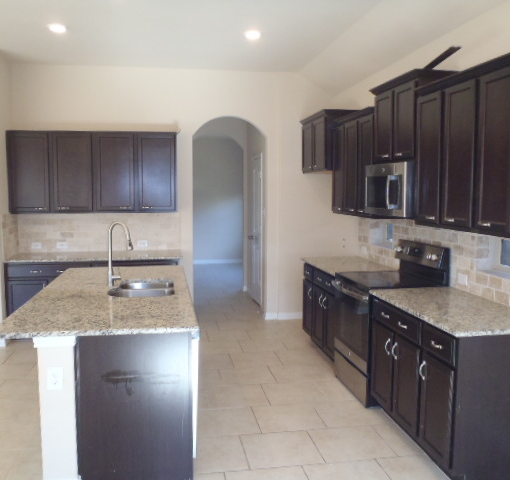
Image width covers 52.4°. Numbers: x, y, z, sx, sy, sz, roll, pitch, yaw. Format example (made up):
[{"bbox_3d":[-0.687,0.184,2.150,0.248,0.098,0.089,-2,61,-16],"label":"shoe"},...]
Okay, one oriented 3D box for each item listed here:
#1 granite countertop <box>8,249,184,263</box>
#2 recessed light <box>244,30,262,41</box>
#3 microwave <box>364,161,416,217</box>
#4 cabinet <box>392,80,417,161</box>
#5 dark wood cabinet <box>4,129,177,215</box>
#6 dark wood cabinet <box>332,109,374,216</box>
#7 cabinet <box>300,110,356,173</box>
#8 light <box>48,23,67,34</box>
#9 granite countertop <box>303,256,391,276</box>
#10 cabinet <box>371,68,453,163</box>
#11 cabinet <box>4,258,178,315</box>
[{"bbox_3d":[-1.742,0.191,5.795,1.810,0.038,0.650,-1,6,-10],"label":"granite countertop"},{"bbox_3d":[-0.023,-1.920,4.882,0.171,0.030,0.171,-1,6,-10],"label":"recessed light"},{"bbox_3d":[1.215,-0.403,4.171,0.405,0.419,0.760,-1,6,-10],"label":"microwave"},{"bbox_3d":[1.301,-0.895,4.007,0.326,0.577,0.402,-1,6,-10],"label":"cabinet"},{"bbox_3d":[-1.850,-0.779,6.052,1.843,0.909,0.308,-1,6,-10],"label":"dark wood cabinet"},{"bbox_3d":[1.077,-0.717,5.034,0.358,0.953,1.070,-1,6,-10],"label":"dark wood cabinet"},{"bbox_3d":[0.854,-1.106,5.975,0.444,0.628,0.970,-1,6,-10],"label":"cabinet"},{"bbox_3d":[-1.695,-1.816,4.444,0.176,0.030,0.176,-1,6,-10],"label":"light"},{"bbox_3d":[0.940,0.265,5.236,0.648,0.036,1.080,-1,6,-10],"label":"granite countertop"},{"bbox_3d":[1.232,-0.931,4.119,0.369,0.643,0.835,-1,6,-10],"label":"cabinet"},{"bbox_3d":[-1.815,0.645,6.028,1.836,0.873,0.618,-1,6,-10],"label":"cabinet"}]

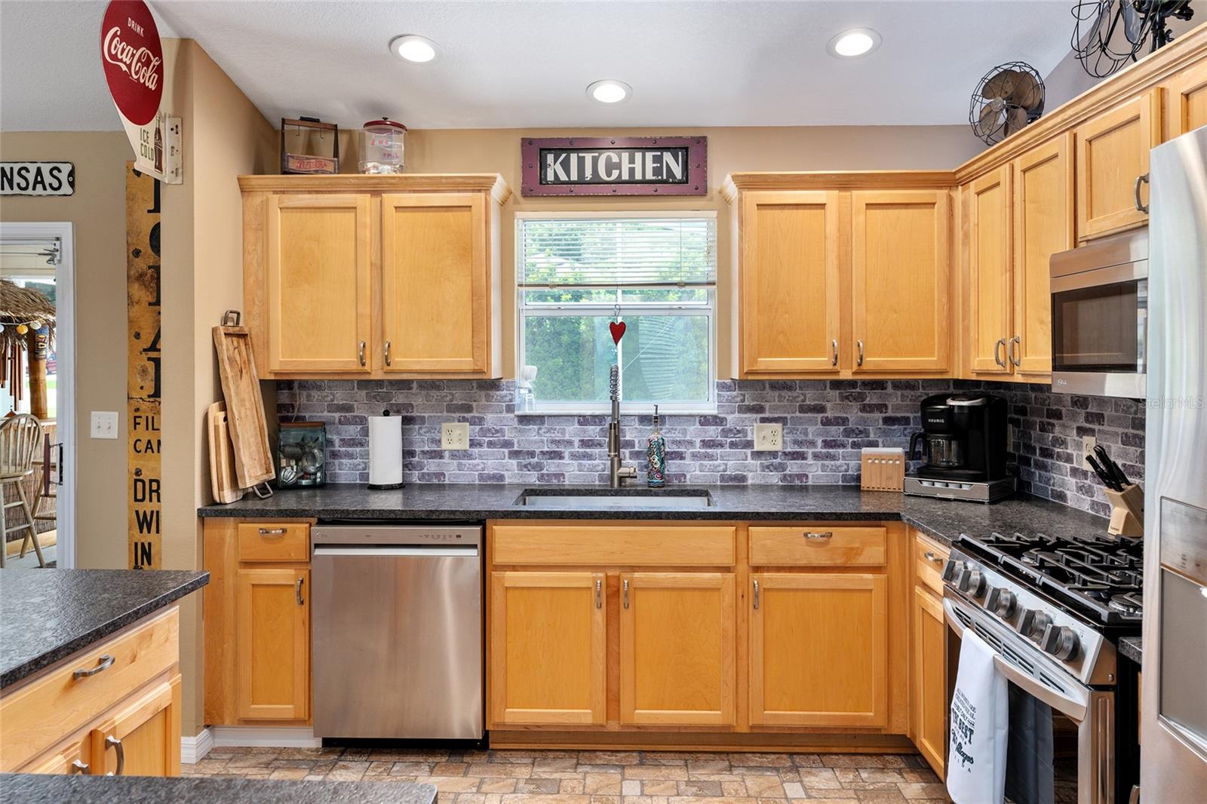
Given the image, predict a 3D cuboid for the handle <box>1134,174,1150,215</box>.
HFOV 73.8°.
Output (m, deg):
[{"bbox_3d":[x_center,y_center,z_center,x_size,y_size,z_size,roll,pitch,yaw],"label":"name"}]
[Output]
[{"bbox_3d":[1.311,-0.506,1.960,0.033,0.102,0.016,0,2,2],"label":"handle"}]

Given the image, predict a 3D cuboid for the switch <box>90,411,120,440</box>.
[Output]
[{"bbox_3d":[-2.196,0.104,3.542,0.117,0.117,0.014,0,2,2],"label":"switch"}]

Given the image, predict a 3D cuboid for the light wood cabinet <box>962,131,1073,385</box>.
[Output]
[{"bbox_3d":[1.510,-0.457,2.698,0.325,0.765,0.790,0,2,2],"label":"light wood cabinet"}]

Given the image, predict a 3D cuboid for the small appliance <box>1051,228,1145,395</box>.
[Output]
[{"bbox_3d":[1.459,-0.214,1.915,0.400,0.410,0.755,0,2,2],"label":"small appliance"}]

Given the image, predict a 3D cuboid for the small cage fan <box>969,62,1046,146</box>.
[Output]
[{"bbox_3d":[1.443,-1.020,2.846,0.220,0.345,0.285,-1,2,-33],"label":"small cage fan"}]

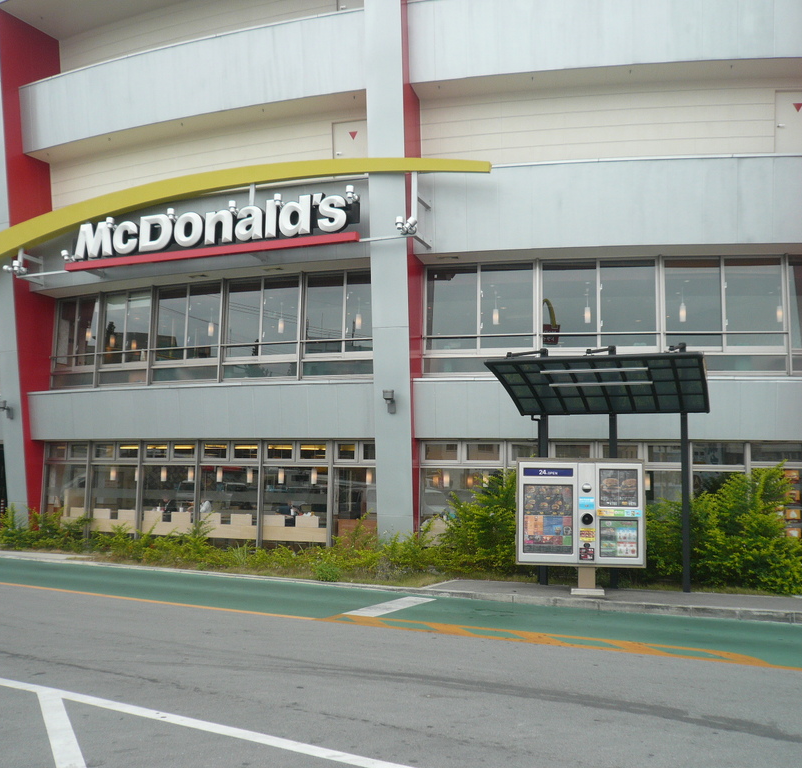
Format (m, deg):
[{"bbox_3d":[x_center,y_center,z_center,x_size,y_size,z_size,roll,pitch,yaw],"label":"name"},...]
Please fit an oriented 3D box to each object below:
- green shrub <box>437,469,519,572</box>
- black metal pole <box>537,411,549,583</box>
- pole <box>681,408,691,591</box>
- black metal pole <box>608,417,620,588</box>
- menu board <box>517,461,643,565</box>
[{"bbox_3d":[1.399,2.515,14.760,1.550,1.870,1.300,0,-7,11],"label":"green shrub"},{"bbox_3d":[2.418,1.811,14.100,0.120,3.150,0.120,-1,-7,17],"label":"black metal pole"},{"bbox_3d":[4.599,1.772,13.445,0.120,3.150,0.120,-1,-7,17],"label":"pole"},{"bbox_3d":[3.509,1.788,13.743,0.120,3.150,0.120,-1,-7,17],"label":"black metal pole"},{"bbox_3d":[2.812,2.013,13.009,2.010,1.660,0.300,0,-7,6],"label":"menu board"}]

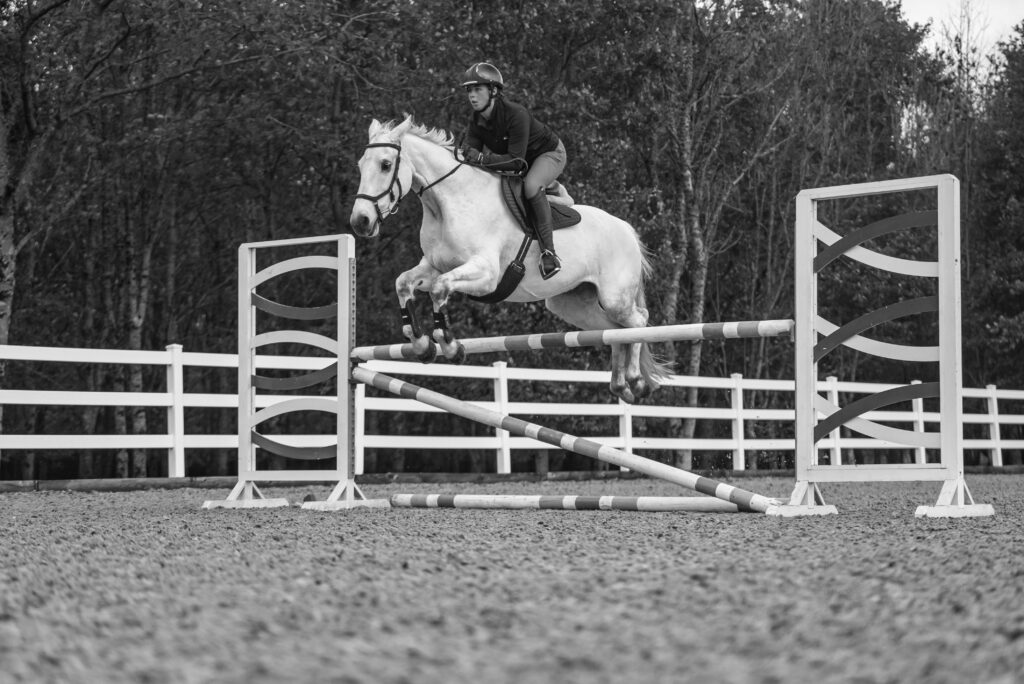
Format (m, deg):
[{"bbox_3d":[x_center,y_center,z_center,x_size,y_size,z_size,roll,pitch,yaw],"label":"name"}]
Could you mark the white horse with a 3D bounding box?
[{"bbox_3d":[0.049,-0.469,13.376,2.520,1.680,0.630,3,-4,-40],"label":"white horse"}]

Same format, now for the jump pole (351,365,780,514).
[{"bbox_3d":[0.220,0.588,13.390,3.494,0.093,0.093,16,8,40],"label":"jump pole"}]

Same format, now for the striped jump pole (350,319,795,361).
[{"bbox_3d":[0.266,-0.001,13.429,3.533,0.093,0.093,-4,-5,40],"label":"striped jump pole"}]

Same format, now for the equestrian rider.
[{"bbox_3d":[0.007,-1.036,13.371,0.800,1.330,0.600,3,-4,-40],"label":"equestrian rider"}]

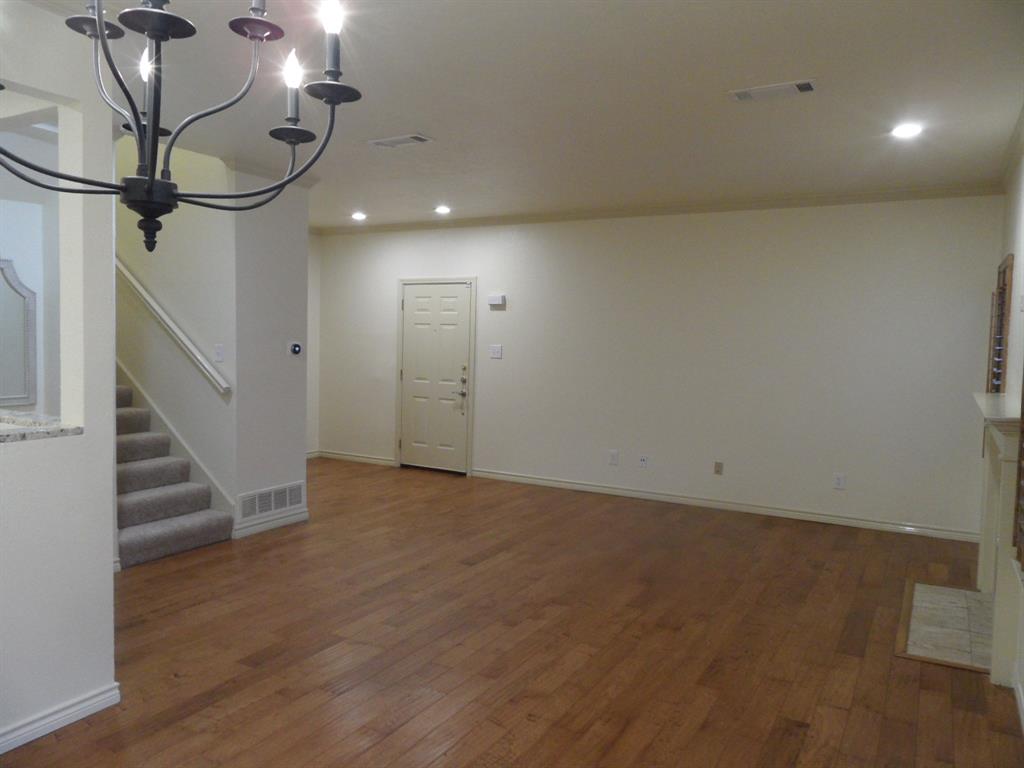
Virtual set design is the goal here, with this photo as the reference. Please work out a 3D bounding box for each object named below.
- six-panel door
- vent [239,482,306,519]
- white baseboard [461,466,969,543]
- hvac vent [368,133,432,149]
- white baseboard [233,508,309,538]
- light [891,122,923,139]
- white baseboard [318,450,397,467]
[{"bbox_3d":[-0.843,-0.074,7.904,0.910,2.050,0.045,3,4,28],"label":"six-panel door"},{"bbox_3d":[-1.817,0.889,5.416,0.020,0.195,0.635,4,4,31],"label":"vent"},{"bbox_3d":[1.630,1.076,6.618,4.648,0.090,0.016,3,4,28],"label":"white baseboard"},{"bbox_3d":[-0.708,-1.557,4.587,0.390,0.020,0.185,3,4,28],"label":"hvac vent"},{"bbox_3d":[-1.810,1.042,5.329,0.020,0.100,0.690,3,4,30],"label":"white baseboard"},{"bbox_3d":[2.272,-1.455,4.084,0.180,0.030,0.180,3,4,28],"label":"light"},{"bbox_3d":[-1.846,0.870,8.469,1.163,0.090,0.016,3,4,28],"label":"white baseboard"}]

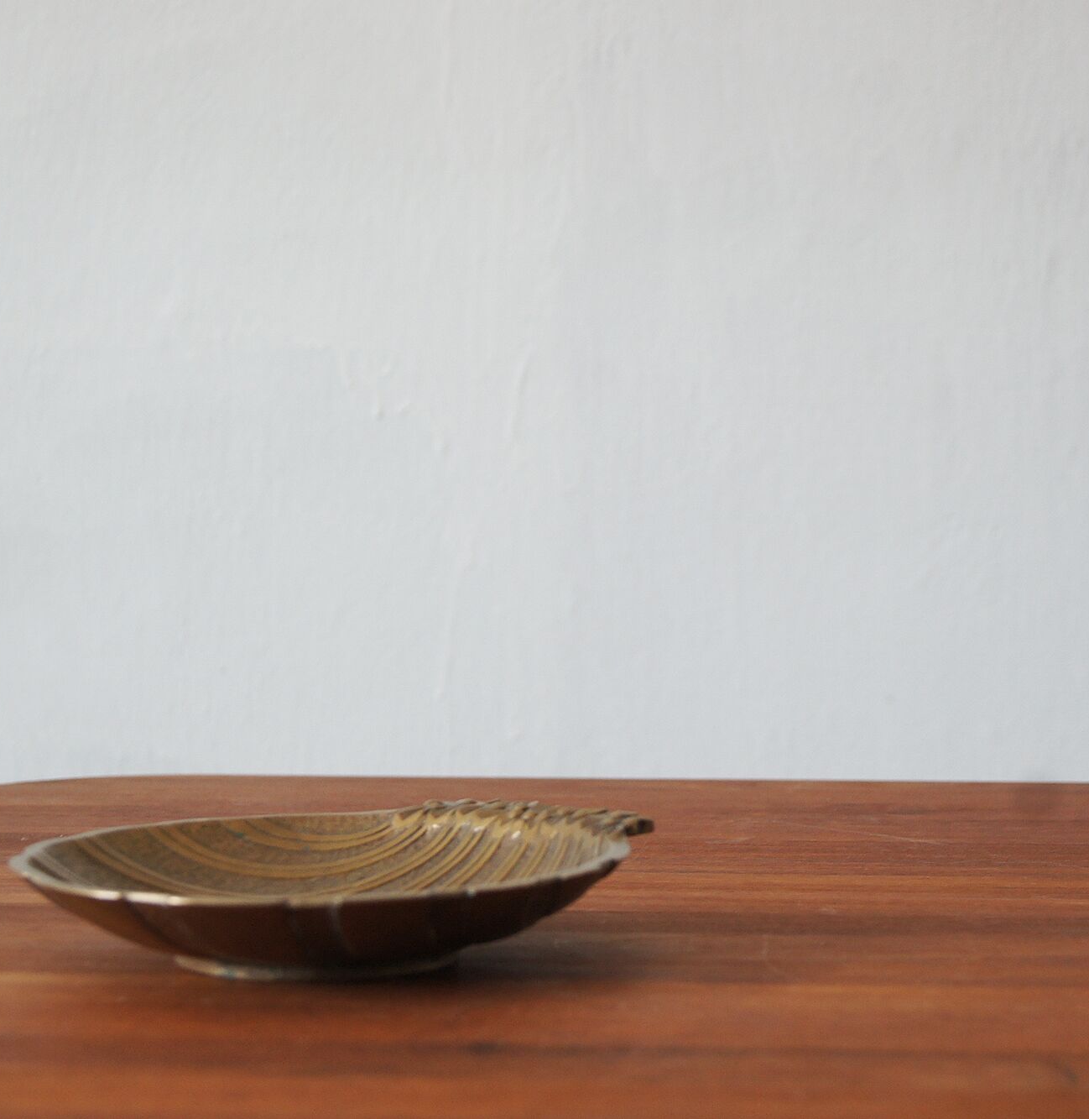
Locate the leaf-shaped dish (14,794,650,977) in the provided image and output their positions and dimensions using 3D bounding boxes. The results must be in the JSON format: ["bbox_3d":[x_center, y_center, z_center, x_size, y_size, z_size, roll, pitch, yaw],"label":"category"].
[{"bbox_3d":[-0.052,0.085,0.868,0.157,0.032,0.190,1,2,25],"label":"leaf-shaped dish"}]

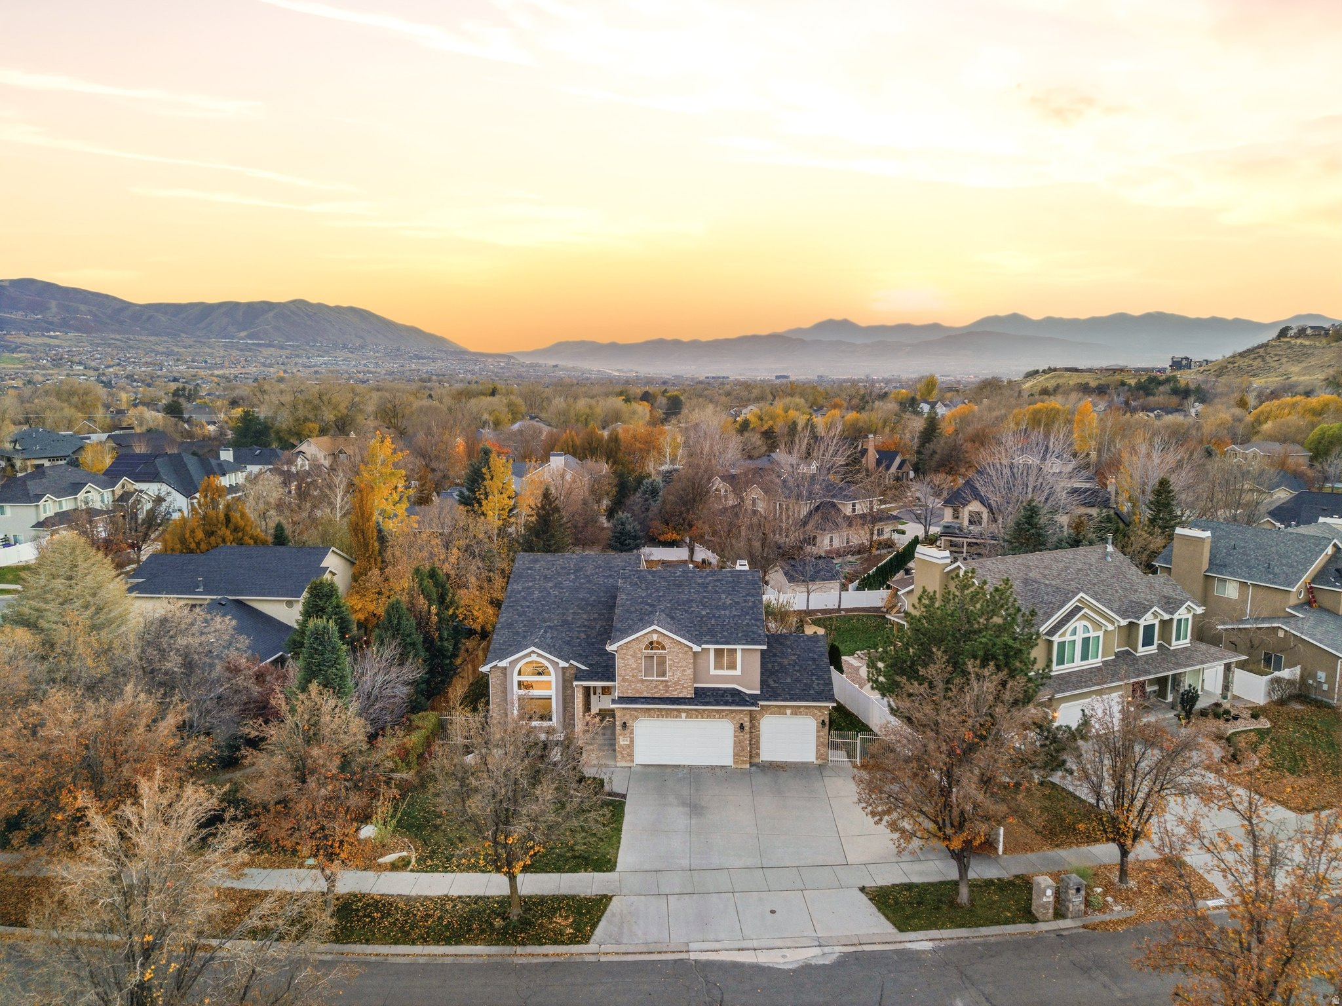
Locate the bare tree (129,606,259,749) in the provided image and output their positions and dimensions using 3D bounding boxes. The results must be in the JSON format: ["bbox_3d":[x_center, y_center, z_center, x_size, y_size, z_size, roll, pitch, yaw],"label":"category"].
[{"bbox_3d":[-24.883,8.947,48.535,6.500,7.318,6.500,0,8,0],"label":"bare tree"}]

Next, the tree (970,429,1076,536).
[{"bbox_3d":[37.126,-0.507,98.063,11.200,14.553,11.200,0,8,0],"label":"tree"}]

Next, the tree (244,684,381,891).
[{"bbox_3d":[-13.308,11.238,34.486,5.600,8.500,5.600,-3,9,-22],"label":"tree"}]

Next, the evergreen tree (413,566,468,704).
[{"bbox_3d":[-13.600,7.650,55.070,3.200,7.950,3.200,0,8,0],"label":"evergreen tree"}]

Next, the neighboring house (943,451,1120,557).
[{"bbox_3d":[42.220,0.740,110.610,16.400,10.200,13.000,5,10,30],"label":"neighboring house"}]

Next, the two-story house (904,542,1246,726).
[{"bbox_3d":[22.940,7.030,53.840,15.800,8.800,11.600,-4,9,-25],"label":"two-story house"}]

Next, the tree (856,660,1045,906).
[{"bbox_3d":[10.697,10.784,34.827,6.800,9.200,6.800,3,9,18],"label":"tree"}]

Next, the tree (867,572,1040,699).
[{"bbox_3d":[14.535,8.770,44.476,8.900,9.800,8.900,3,9,19],"label":"tree"}]

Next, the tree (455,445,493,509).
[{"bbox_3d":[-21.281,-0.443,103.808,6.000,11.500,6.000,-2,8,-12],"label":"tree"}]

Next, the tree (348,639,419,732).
[{"bbox_3d":[-15.295,10.094,49.256,3.800,5.200,3.800,-3,9,-18],"label":"tree"}]

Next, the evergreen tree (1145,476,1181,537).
[{"bbox_3d":[53.960,1.850,102.700,4.400,9.670,4.400,0,8,0],"label":"evergreen tree"}]

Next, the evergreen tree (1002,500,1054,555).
[{"bbox_3d":[34.480,4.030,90.640,5.200,8.860,5.200,0,8,0],"label":"evergreen tree"}]

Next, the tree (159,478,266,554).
[{"bbox_3d":[-43.260,2.634,87.220,10.200,10.200,10.200,-4,9,-26],"label":"tree"}]

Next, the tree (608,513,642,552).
[{"bbox_3d":[-5.490,3.580,112.370,4.000,5.070,4.000,0,8,0],"label":"tree"}]

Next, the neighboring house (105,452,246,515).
[{"bbox_3d":[-74.400,-3.250,140.000,13.800,9.000,17.000,1,8,4],"label":"neighboring house"}]

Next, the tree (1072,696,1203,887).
[{"bbox_3d":[18.323,11.291,36.201,5.200,7.600,5.200,4,9,28],"label":"tree"}]

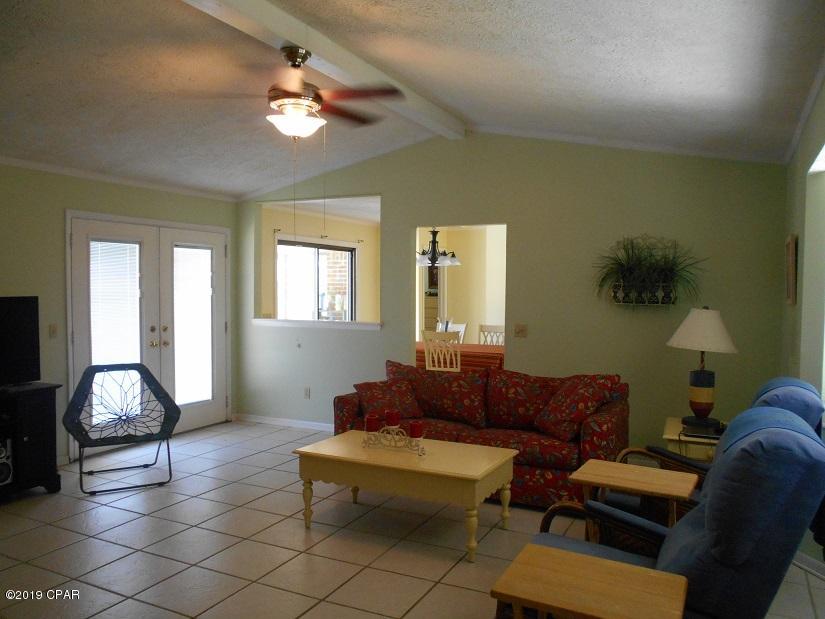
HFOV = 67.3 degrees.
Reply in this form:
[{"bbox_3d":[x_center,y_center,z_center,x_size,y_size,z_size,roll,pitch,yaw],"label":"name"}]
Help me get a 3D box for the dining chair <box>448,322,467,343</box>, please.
[{"bbox_3d":[0.383,0.680,8.394,0.460,0.980,0.540,2,3,41],"label":"dining chair"}]

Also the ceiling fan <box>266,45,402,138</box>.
[{"bbox_3d":[-0.650,-1.198,3.454,1.270,0.490,1.270,1,3,26],"label":"ceiling fan"}]

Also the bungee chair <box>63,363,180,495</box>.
[{"bbox_3d":[-2.208,0.879,4.750,0.810,0.850,0.720,-1,3,-25],"label":"bungee chair"}]

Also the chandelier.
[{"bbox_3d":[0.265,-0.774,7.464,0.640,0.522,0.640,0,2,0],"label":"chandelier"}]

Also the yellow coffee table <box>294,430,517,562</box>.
[{"bbox_3d":[-0.039,1.112,3.822,1.210,0.480,0.620,1,3,26],"label":"yellow coffee table"}]

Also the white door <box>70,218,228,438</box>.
[{"bbox_3d":[-2.420,0.234,5.950,0.060,2.040,1.760,1,3,26],"label":"white door"}]

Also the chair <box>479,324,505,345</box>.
[{"bbox_3d":[0.987,0.706,7.826,0.460,0.980,0.540,1,3,26],"label":"chair"}]

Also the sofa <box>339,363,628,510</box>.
[{"bbox_3d":[0.506,0.888,4.750,2.100,0.860,0.880,1,3,26],"label":"sofa"}]

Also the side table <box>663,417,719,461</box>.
[{"bbox_3d":[1.974,1.083,4.188,0.500,0.530,0.620,1,3,26],"label":"side table"}]

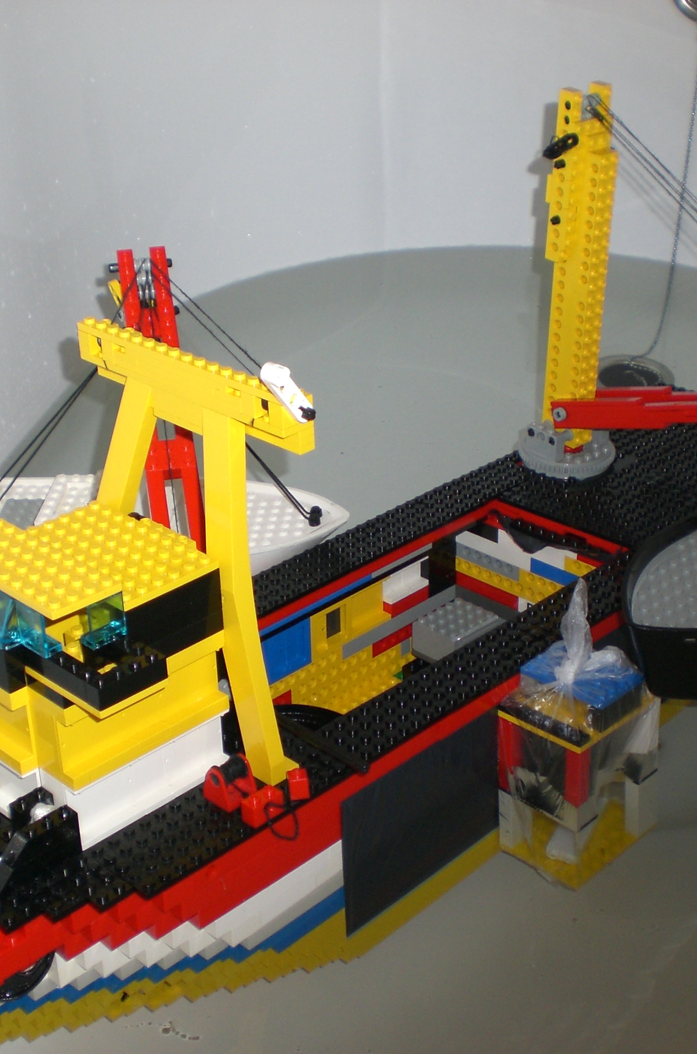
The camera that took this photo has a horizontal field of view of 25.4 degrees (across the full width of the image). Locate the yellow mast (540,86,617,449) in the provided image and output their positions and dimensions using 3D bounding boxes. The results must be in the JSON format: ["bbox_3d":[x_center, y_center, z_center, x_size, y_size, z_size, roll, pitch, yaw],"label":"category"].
[{"bbox_3d":[0.133,-0.146,0.887,0.032,0.209,0.029,-22,36,-35],"label":"yellow mast"}]

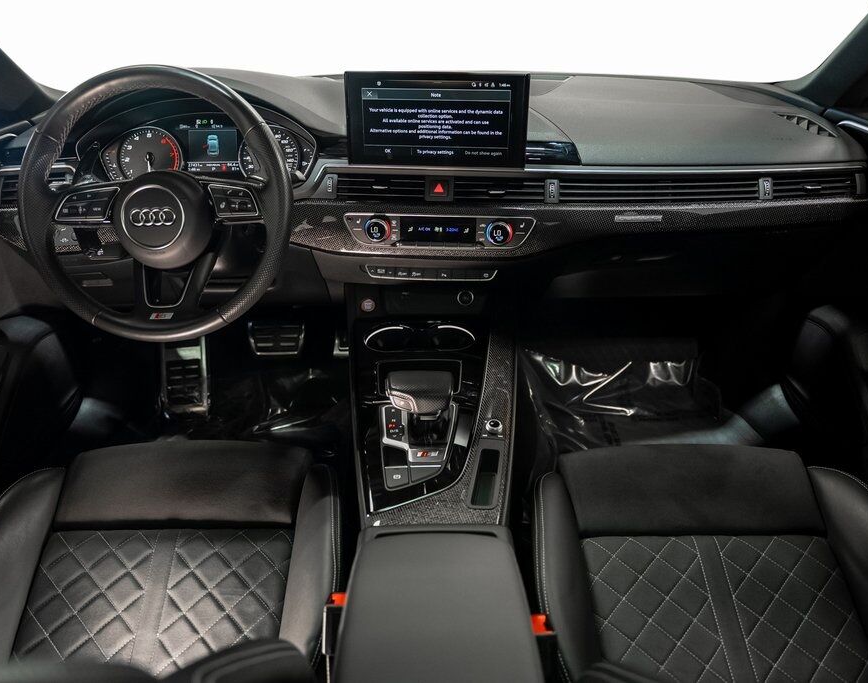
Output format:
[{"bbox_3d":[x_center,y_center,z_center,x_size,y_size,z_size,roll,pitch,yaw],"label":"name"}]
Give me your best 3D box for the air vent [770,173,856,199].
[{"bbox_3d":[0.603,-0.247,1.130,0.133,0.040,0.035,-1,24,-2],"label":"air vent"}]

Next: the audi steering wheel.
[{"bbox_3d":[-0.377,-0.189,0.993,0.370,0.365,0.090,0,7,0],"label":"audi steering wheel"}]

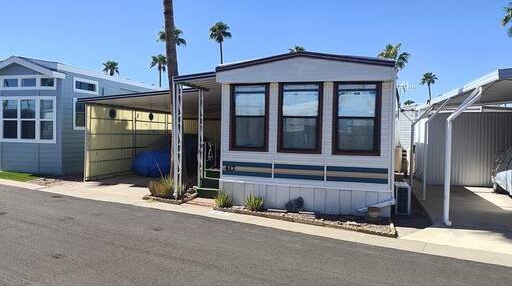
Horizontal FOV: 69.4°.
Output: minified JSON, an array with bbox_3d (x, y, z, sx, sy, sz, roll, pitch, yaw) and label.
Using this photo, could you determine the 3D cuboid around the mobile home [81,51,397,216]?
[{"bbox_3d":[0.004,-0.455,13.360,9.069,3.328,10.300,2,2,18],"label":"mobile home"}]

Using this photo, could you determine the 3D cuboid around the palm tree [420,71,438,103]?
[{"bbox_3d":[27.864,-5.654,59.824,2.850,11.597,2.850,2,2,18],"label":"palm tree"}]

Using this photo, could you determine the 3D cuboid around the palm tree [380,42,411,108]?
[{"bbox_3d":[13.636,-4.585,36.856,3.200,10.477,3.200,2,2,18],"label":"palm tree"}]

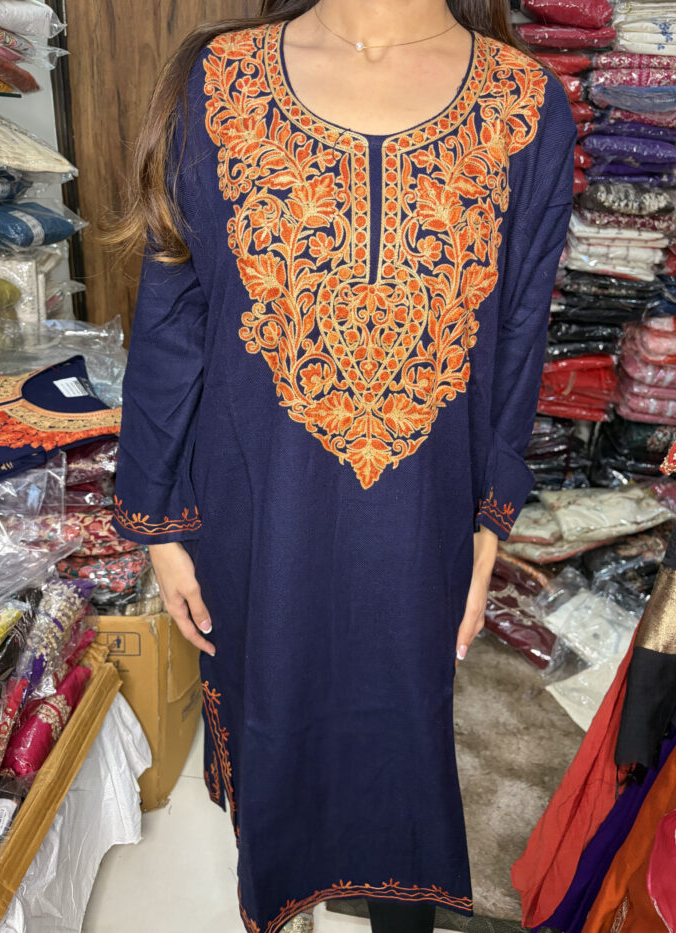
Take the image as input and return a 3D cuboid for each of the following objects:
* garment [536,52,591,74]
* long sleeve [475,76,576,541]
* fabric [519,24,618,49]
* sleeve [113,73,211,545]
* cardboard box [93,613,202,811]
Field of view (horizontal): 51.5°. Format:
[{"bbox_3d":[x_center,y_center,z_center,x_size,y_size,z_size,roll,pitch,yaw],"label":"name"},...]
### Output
[{"bbox_3d":[0.535,-1.068,1.925,0.250,0.052,0.310,0,16,0],"label":"garment"},{"bbox_3d":[0.230,-0.180,0.874,0.110,0.560,0.150,1,13,0],"label":"long sleeve"},{"bbox_3d":[0.579,-1.129,1.908,0.255,0.055,0.310,0,16,0],"label":"fabric"},{"bbox_3d":[-0.208,-0.177,0.864,0.125,0.560,0.145,7,15,-2],"label":"sleeve"},{"bbox_3d":[-0.500,0.425,1.519,0.340,0.410,0.360,0,16,0],"label":"cardboard box"}]

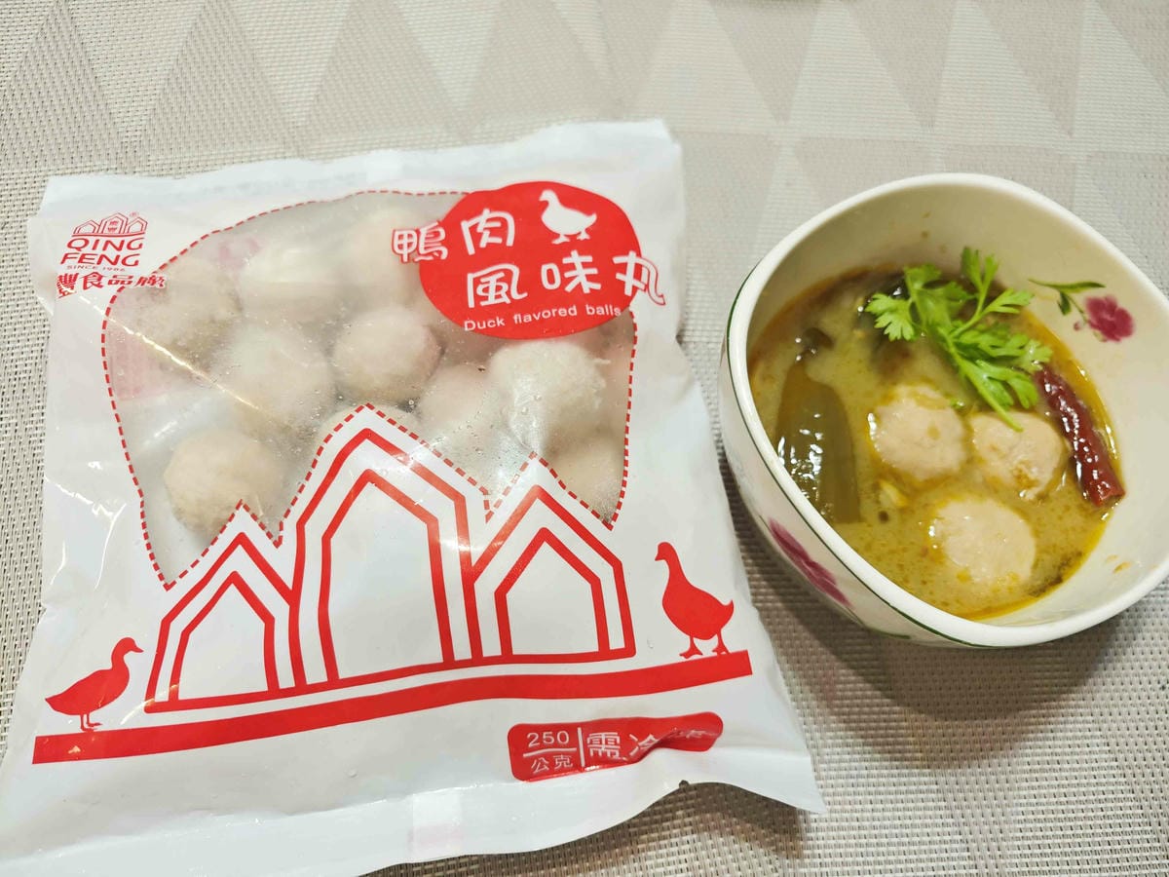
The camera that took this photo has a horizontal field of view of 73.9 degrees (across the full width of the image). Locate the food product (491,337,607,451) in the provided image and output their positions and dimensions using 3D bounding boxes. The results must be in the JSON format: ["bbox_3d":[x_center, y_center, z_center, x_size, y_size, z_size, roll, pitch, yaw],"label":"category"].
[{"bbox_3d":[-0.011,-0.012,0.222,0.033,0.033,0.033,0,70,-3],"label":"food product"}]

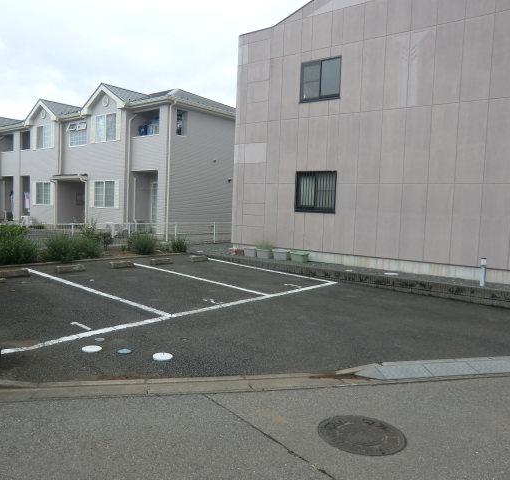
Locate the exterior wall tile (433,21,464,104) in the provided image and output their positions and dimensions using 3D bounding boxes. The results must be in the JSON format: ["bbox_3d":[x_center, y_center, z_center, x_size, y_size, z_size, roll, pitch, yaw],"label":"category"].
[{"bbox_3d":[4.431,-4.030,10.155,0.600,1.808,0.050,5,6,37],"label":"exterior wall tile"}]

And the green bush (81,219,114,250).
[{"bbox_3d":[-4.974,-0.138,13.912,1.050,0.920,0.850,0,5,-20],"label":"green bush"}]

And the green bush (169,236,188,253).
[{"bbox_3d":[-2.458,0.130,14.269,0.580,0.520,0.550,0,5,-10],"label":"green bush"}]

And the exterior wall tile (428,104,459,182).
[{"bbox_3d":[4.389,-2.232,10.316,0.600,1.827,0.060,5,6,37],"label":"exterior wall tile"}]

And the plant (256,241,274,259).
[{"bbox_3d":[0.306,0.280,13.133,0.420,0.510,0.350,5,6,37],"label":"plant"}]

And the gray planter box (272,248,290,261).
[{"bbox_3d":[0.745,0.435,12.880,0.480,0.290,0.270,5,6,36],"label":"gray planter box"}]

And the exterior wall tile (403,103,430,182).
[{"bbox_3d":[3.913,-2.266,10.679,0.600,1.823,0.050,5,6,37],"label":"exterior wall tile"}]

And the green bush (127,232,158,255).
[{"bbox_3d":[-3.454,0.099,13.544,0.750,0.630,0.700,-4,7,-44],"label":"green bush"}]

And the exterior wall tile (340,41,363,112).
[{"bbox_3d":[2.539,-4.247,11.681,0.607,1.817,0.050,5,6,36],"label":"exterior wall tile"}]

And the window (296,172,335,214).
[{"bbox_3d":[1.695,-1.344,12.475,1.299,1.180,0.120,5,6,36],"label":"window"}]

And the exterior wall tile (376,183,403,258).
[{"bbox_3d":[3.441,-0.508,11.302,0.607,1.830,0.050,5,6,36],"label":"exterior wall tile"}]

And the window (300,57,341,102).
[{"bbox_3d":[1.792,-4.350,12.131,1.270,1.090,0.100,5,6,37],"label":"window"}]

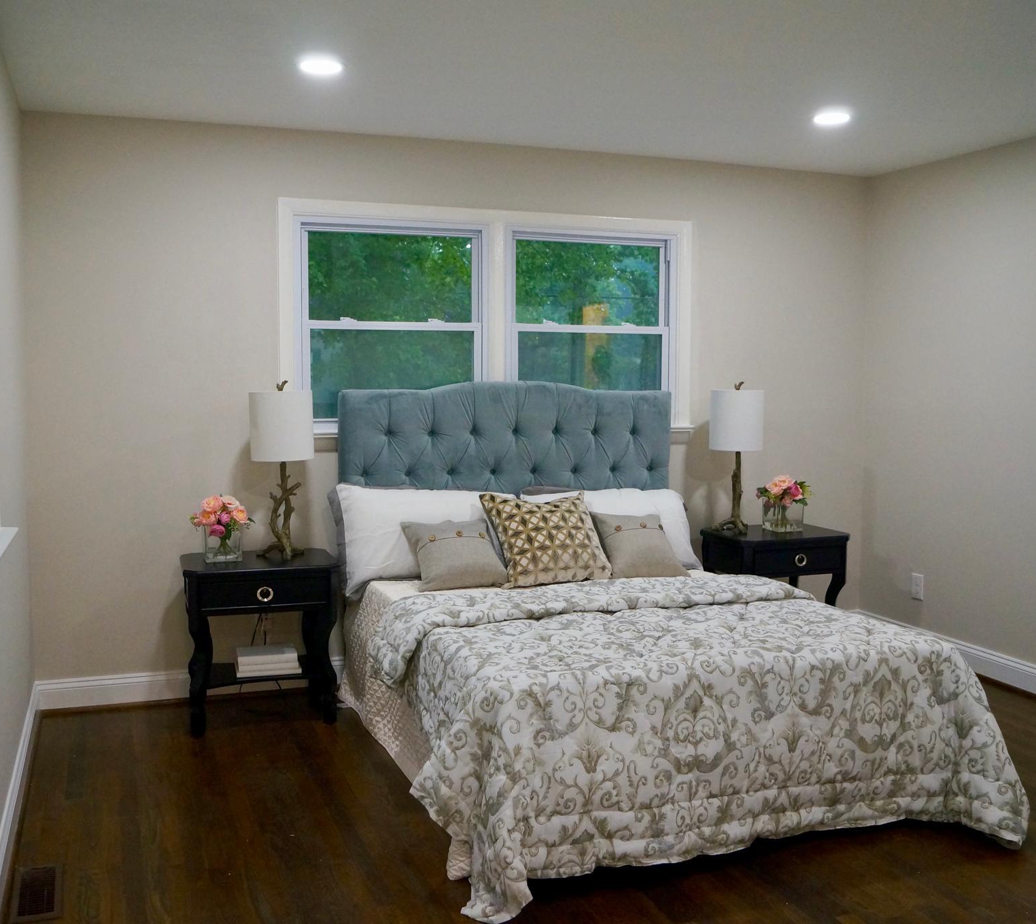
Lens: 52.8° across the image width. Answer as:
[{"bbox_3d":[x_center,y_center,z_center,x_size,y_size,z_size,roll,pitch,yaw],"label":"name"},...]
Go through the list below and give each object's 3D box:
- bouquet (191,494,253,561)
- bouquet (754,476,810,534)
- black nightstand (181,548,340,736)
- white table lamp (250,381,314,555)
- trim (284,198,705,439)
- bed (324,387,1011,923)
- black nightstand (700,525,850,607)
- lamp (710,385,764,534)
[{"bbox_3d":[-1.194,0.264,4.209,0.250,0.266,0.230,-2,5,-21],"label":"bouquet"},{"bbox_3d":[1.289,0.197,5.068,0.250,0.266,0.230,-2,5,-21],"label":"bouquet"},{"bbox_3d":[-1.046,0.719,4.237,0.590,0.645,0.440,-2,5,-21],"label":"black nightstand"},{"bbox_3d":[-0.954,0.034,4.239,0.250,0.720,0.250,-2,5,-21],"label":"white table lamp"},{"bbox_3d":[-0.074,-0.652,4.879,2.040,1.010,0.100,-2,5,-21],"label":"trim"},{"bbox_3d":[0.327,0.395,3.890,1.710,1.360,2.220,-2,5,-21],"label":"bed"},{"bbox_3d":[1.224,0.657,5.035,0.595,0.645,0.430,-2,5,-21],"label":"black nightstand"},{"bbox_3d":[1.044,-0.021,4.975,0.250,0.715,0.250,0,5,0],"label":"lamp"}]

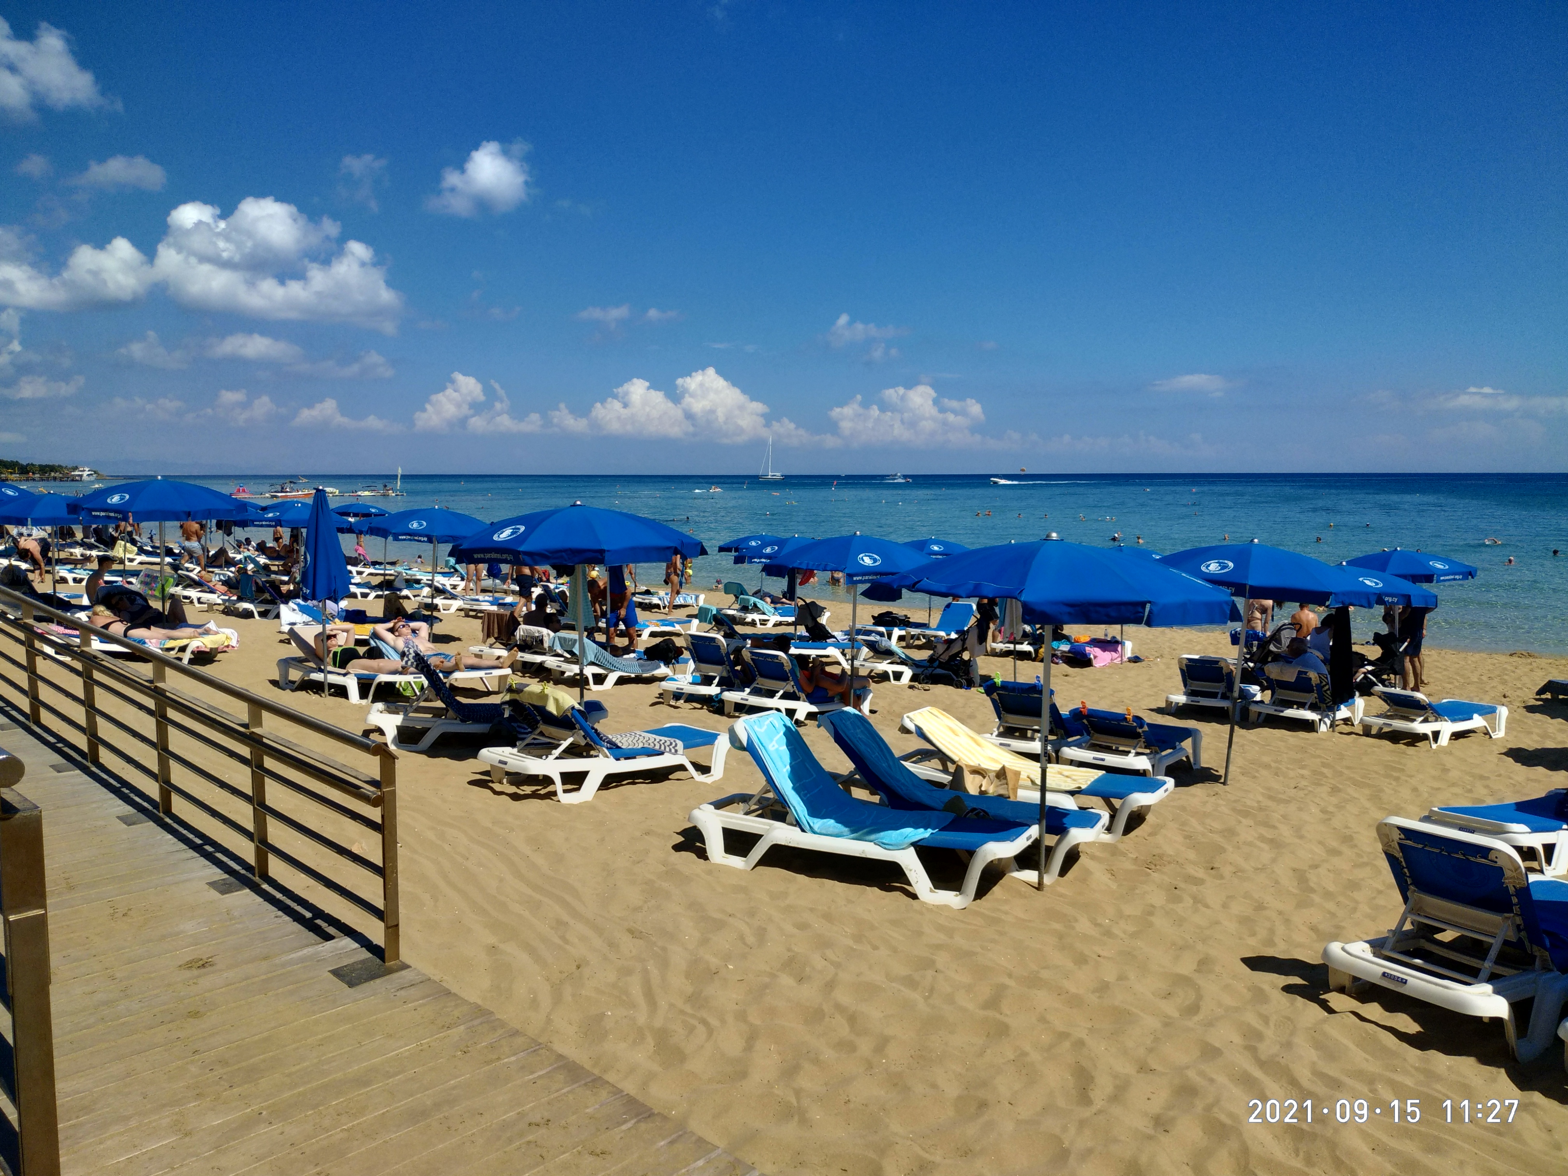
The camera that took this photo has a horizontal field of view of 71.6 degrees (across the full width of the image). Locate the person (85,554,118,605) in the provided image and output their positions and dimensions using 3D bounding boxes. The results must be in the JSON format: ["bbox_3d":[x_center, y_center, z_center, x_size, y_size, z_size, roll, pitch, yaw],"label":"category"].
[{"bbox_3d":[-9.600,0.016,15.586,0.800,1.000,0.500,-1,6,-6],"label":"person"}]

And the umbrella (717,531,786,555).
[{"bbox_3d":[-0.450,-0.271,24.301,2.050,1.950,2.050,0,6,0],"label":"umbrella"}]

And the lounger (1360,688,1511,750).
[{"bbox_3d":[6.846,1.282,11.376,1.920,0.560,0.710,-1,5,-36],"label":"lounger"}]

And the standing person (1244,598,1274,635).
[{"bbox_3d":[8.886,0.725,20.377,0.600,1.480,0.450,1,6,13],"label":"standing person"}]

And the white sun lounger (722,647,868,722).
[{"bbox_3d":[0.254,1.050,12.354,0.730,0.800,1.900,5,4,37],"label":"white sun lounger"}]

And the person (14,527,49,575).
[{"bbox_3d":[-16.225,-0.609,23.564,0.750,1.050,0.600,-5,8,-41],"label":"person"}]

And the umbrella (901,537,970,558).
[{"bbox_3d":[3.216,-0.120,23.401,2.050,1.950,2.050,0,6,0],"label":"umbrella"}]

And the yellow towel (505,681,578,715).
[{"bbox_3d":[-1.812,0.900,8.257,0.680,0.260,0.260,5,4,43],"label":"yellow towel"}]

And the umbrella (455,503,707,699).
[{"bbox_3d":[-1.689,0.249,9.050,2.050,1.930,2.050,0,6,0],"label":"umbrella"}]

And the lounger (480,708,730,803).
[{"bbox_3d":[-1.391,1.180,8.739,0.730,0.750,1.900,5,4,43],"label":"lounger"}]

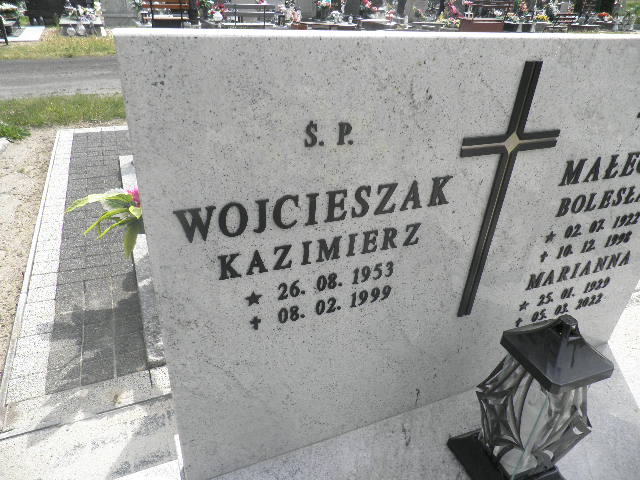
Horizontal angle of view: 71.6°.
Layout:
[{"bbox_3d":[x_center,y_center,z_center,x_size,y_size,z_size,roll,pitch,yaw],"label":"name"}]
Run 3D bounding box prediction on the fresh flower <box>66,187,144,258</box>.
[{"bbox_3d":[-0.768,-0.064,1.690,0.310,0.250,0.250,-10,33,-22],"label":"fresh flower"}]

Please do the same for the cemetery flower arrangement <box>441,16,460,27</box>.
[{"bbox_3d":[3.657,-6.069,12.323,0.470,0.250,0.300,-10,33,-22],"label":"cemetery flower arrangement"}]

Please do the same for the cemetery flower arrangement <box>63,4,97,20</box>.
[{"bbox_3d":[-4.939,-4.704,9.177,0.620,0.280,0.350,-10,33,-22],"label":"cemetery flower arrangement"}]

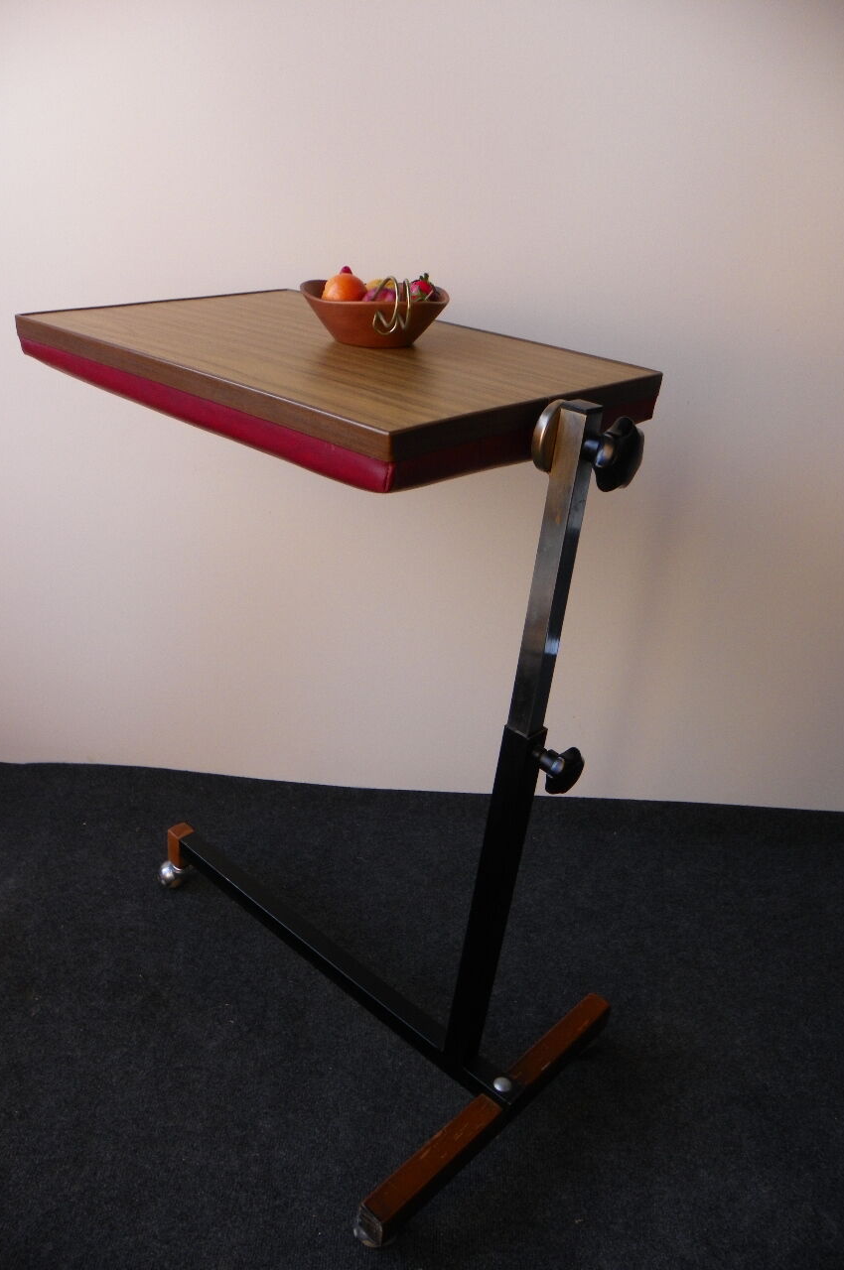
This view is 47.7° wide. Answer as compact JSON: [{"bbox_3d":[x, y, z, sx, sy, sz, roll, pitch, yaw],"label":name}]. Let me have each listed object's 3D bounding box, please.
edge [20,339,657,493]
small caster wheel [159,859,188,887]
[{"bbox_3d":[-0.102,-0.271,0.989,0.558,0.029,0.369,26,35,36],"label":"edge"},{"bbox_3d":[-0.414,0.400,1.596,0.046,0.049,0.044,25,34,37],"label":"small caster wheel"}]

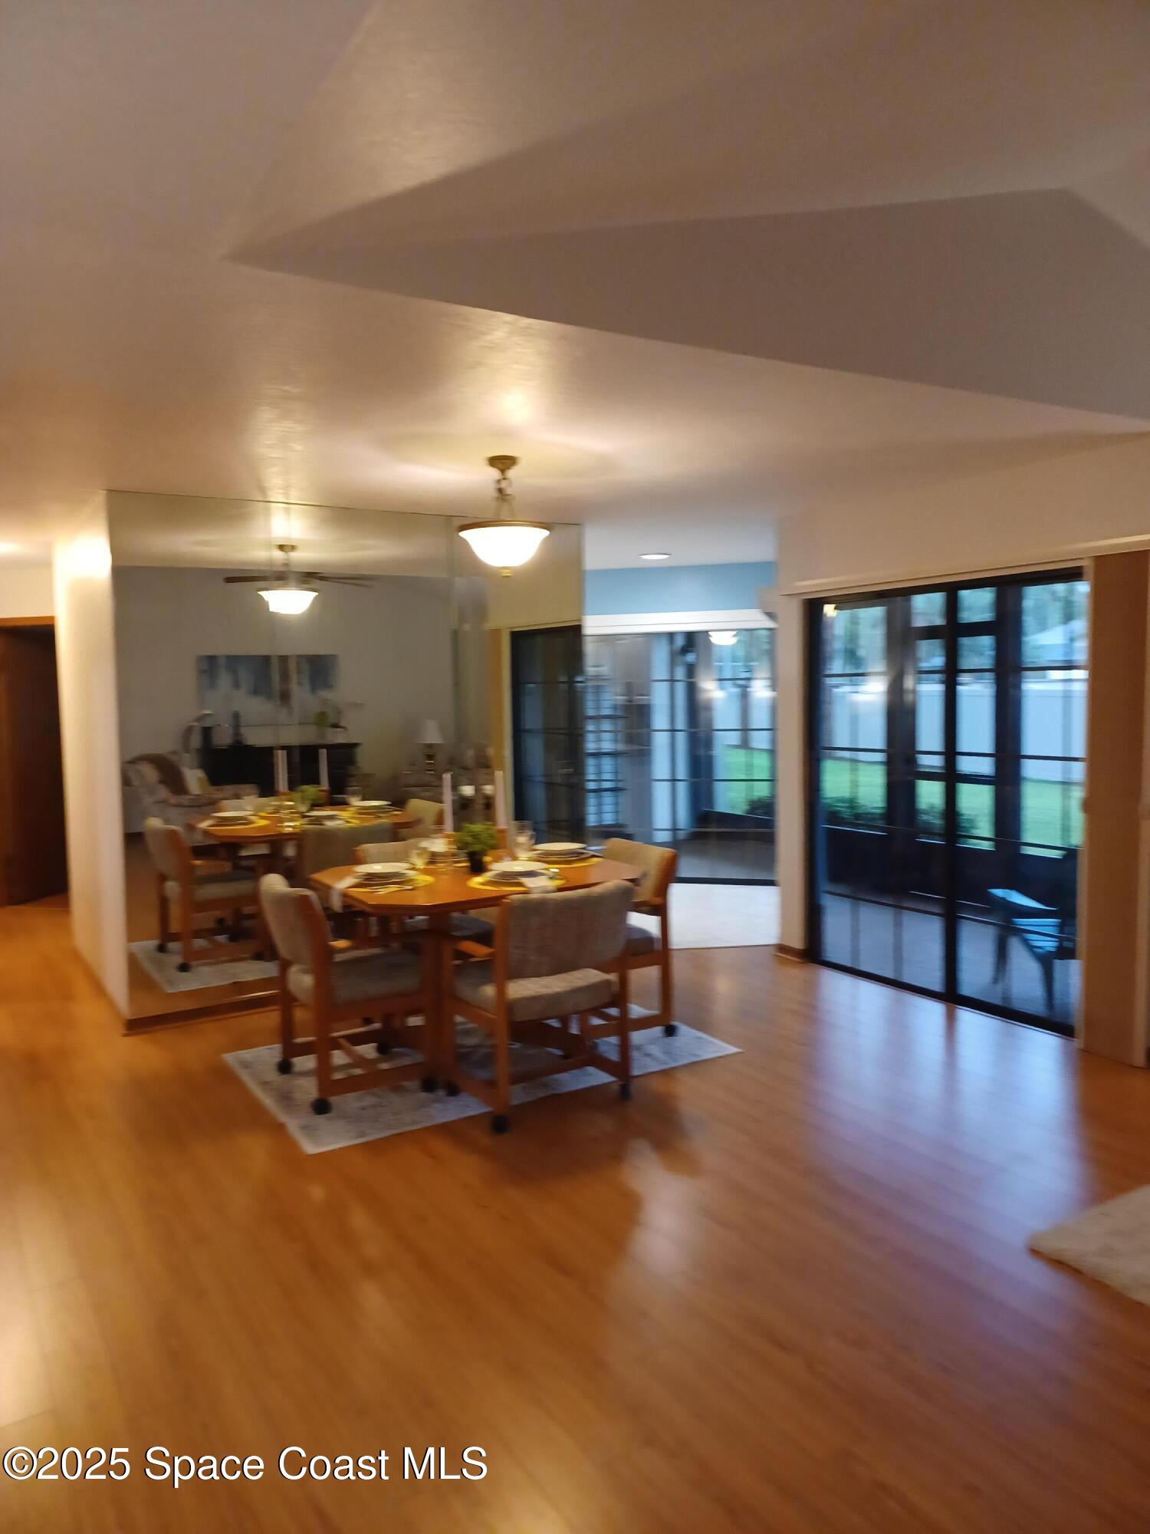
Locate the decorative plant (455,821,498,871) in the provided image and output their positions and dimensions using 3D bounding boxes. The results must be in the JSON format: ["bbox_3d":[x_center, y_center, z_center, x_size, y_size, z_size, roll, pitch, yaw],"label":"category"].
[{"bbox_3d":[-0.419,0.343,4.729,0.170,0.206,0.170,-1,4,0],"label":"decorative plant"}]

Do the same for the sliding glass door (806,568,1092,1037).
[{"bbox_3d":[1.809,0.127,5.346,0.110,2.002,1.850,-3,4,-31],"label":"sliding glass door"}]

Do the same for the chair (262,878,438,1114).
[{"bbox_3d":[-0.889,0.829,4.355,0.535,0.832,0.570,-3,4,-32],"label":"chair"}]

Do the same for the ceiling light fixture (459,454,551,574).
[{"bbox_3d":[-0.286,-0.994,4.411,0.365,0.470,0.365,-1,4,0],"label":"ceiling light fixture"}]

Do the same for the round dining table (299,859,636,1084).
[{"bbox_3d":[-0.400,0.831,4.697,1.260,0.765,1.070,-3,4,-32],"label":"round dining table"}]

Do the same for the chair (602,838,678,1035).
[{"bbox_3d":[0.099,0.770,4.971,0.535,0.832,0.570,-3,4,-32],"label":"chair"}]

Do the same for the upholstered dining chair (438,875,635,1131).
[{"bbox_3d":[-0.136,0.831,4.118,0.575,0.832,0.535,-3,4,-32],"label":"upholstered dining chair"}]

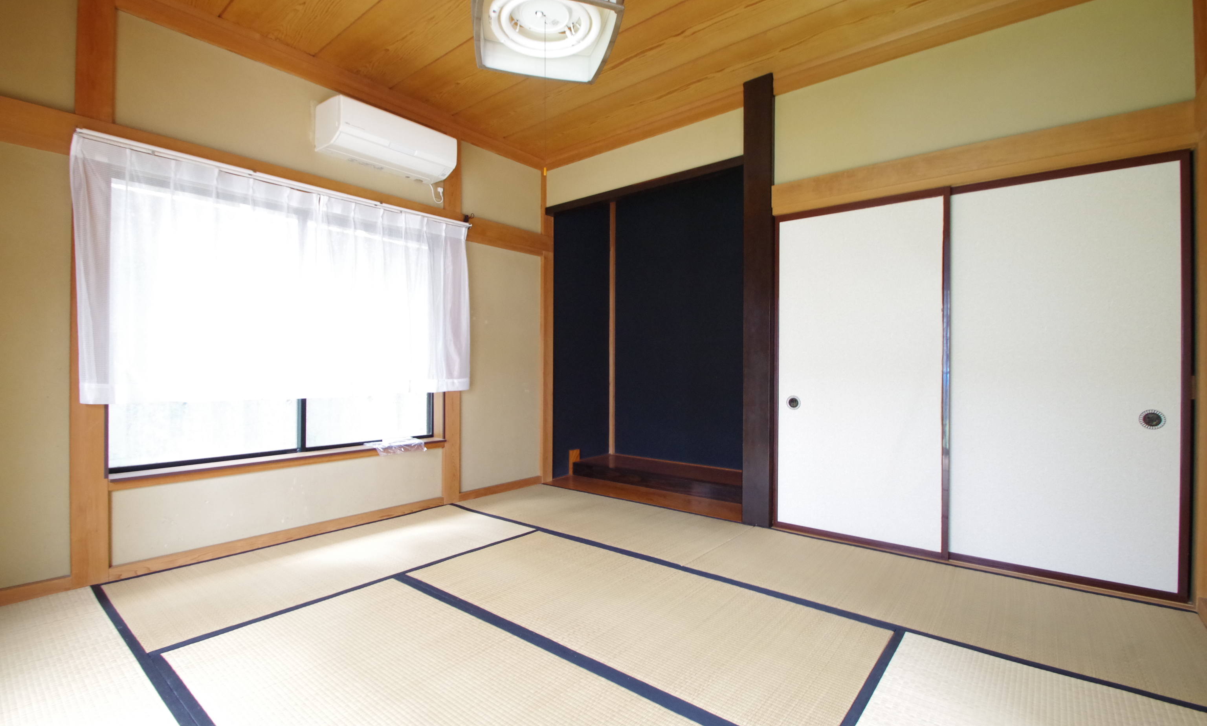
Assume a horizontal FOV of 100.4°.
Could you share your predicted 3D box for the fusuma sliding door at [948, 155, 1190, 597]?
[{"bbox_3d":[2.073,0.059,2.324,0.848,1.850,0.025,0,0,35],"label":"fusuma sliding door"}]

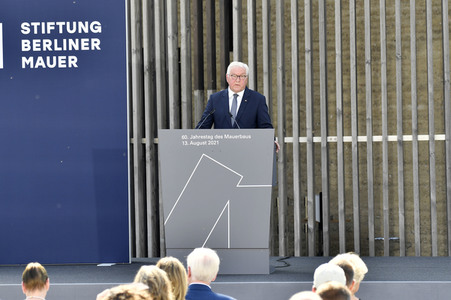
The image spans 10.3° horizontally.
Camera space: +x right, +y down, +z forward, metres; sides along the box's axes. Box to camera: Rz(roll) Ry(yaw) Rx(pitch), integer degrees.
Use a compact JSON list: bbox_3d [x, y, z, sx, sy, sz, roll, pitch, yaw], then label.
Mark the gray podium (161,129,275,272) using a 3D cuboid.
[{"bbox_3d":[-0.032,0.413,20.637,0.940,1.180,0.480,0,2,8],"label":"gray podium"}]

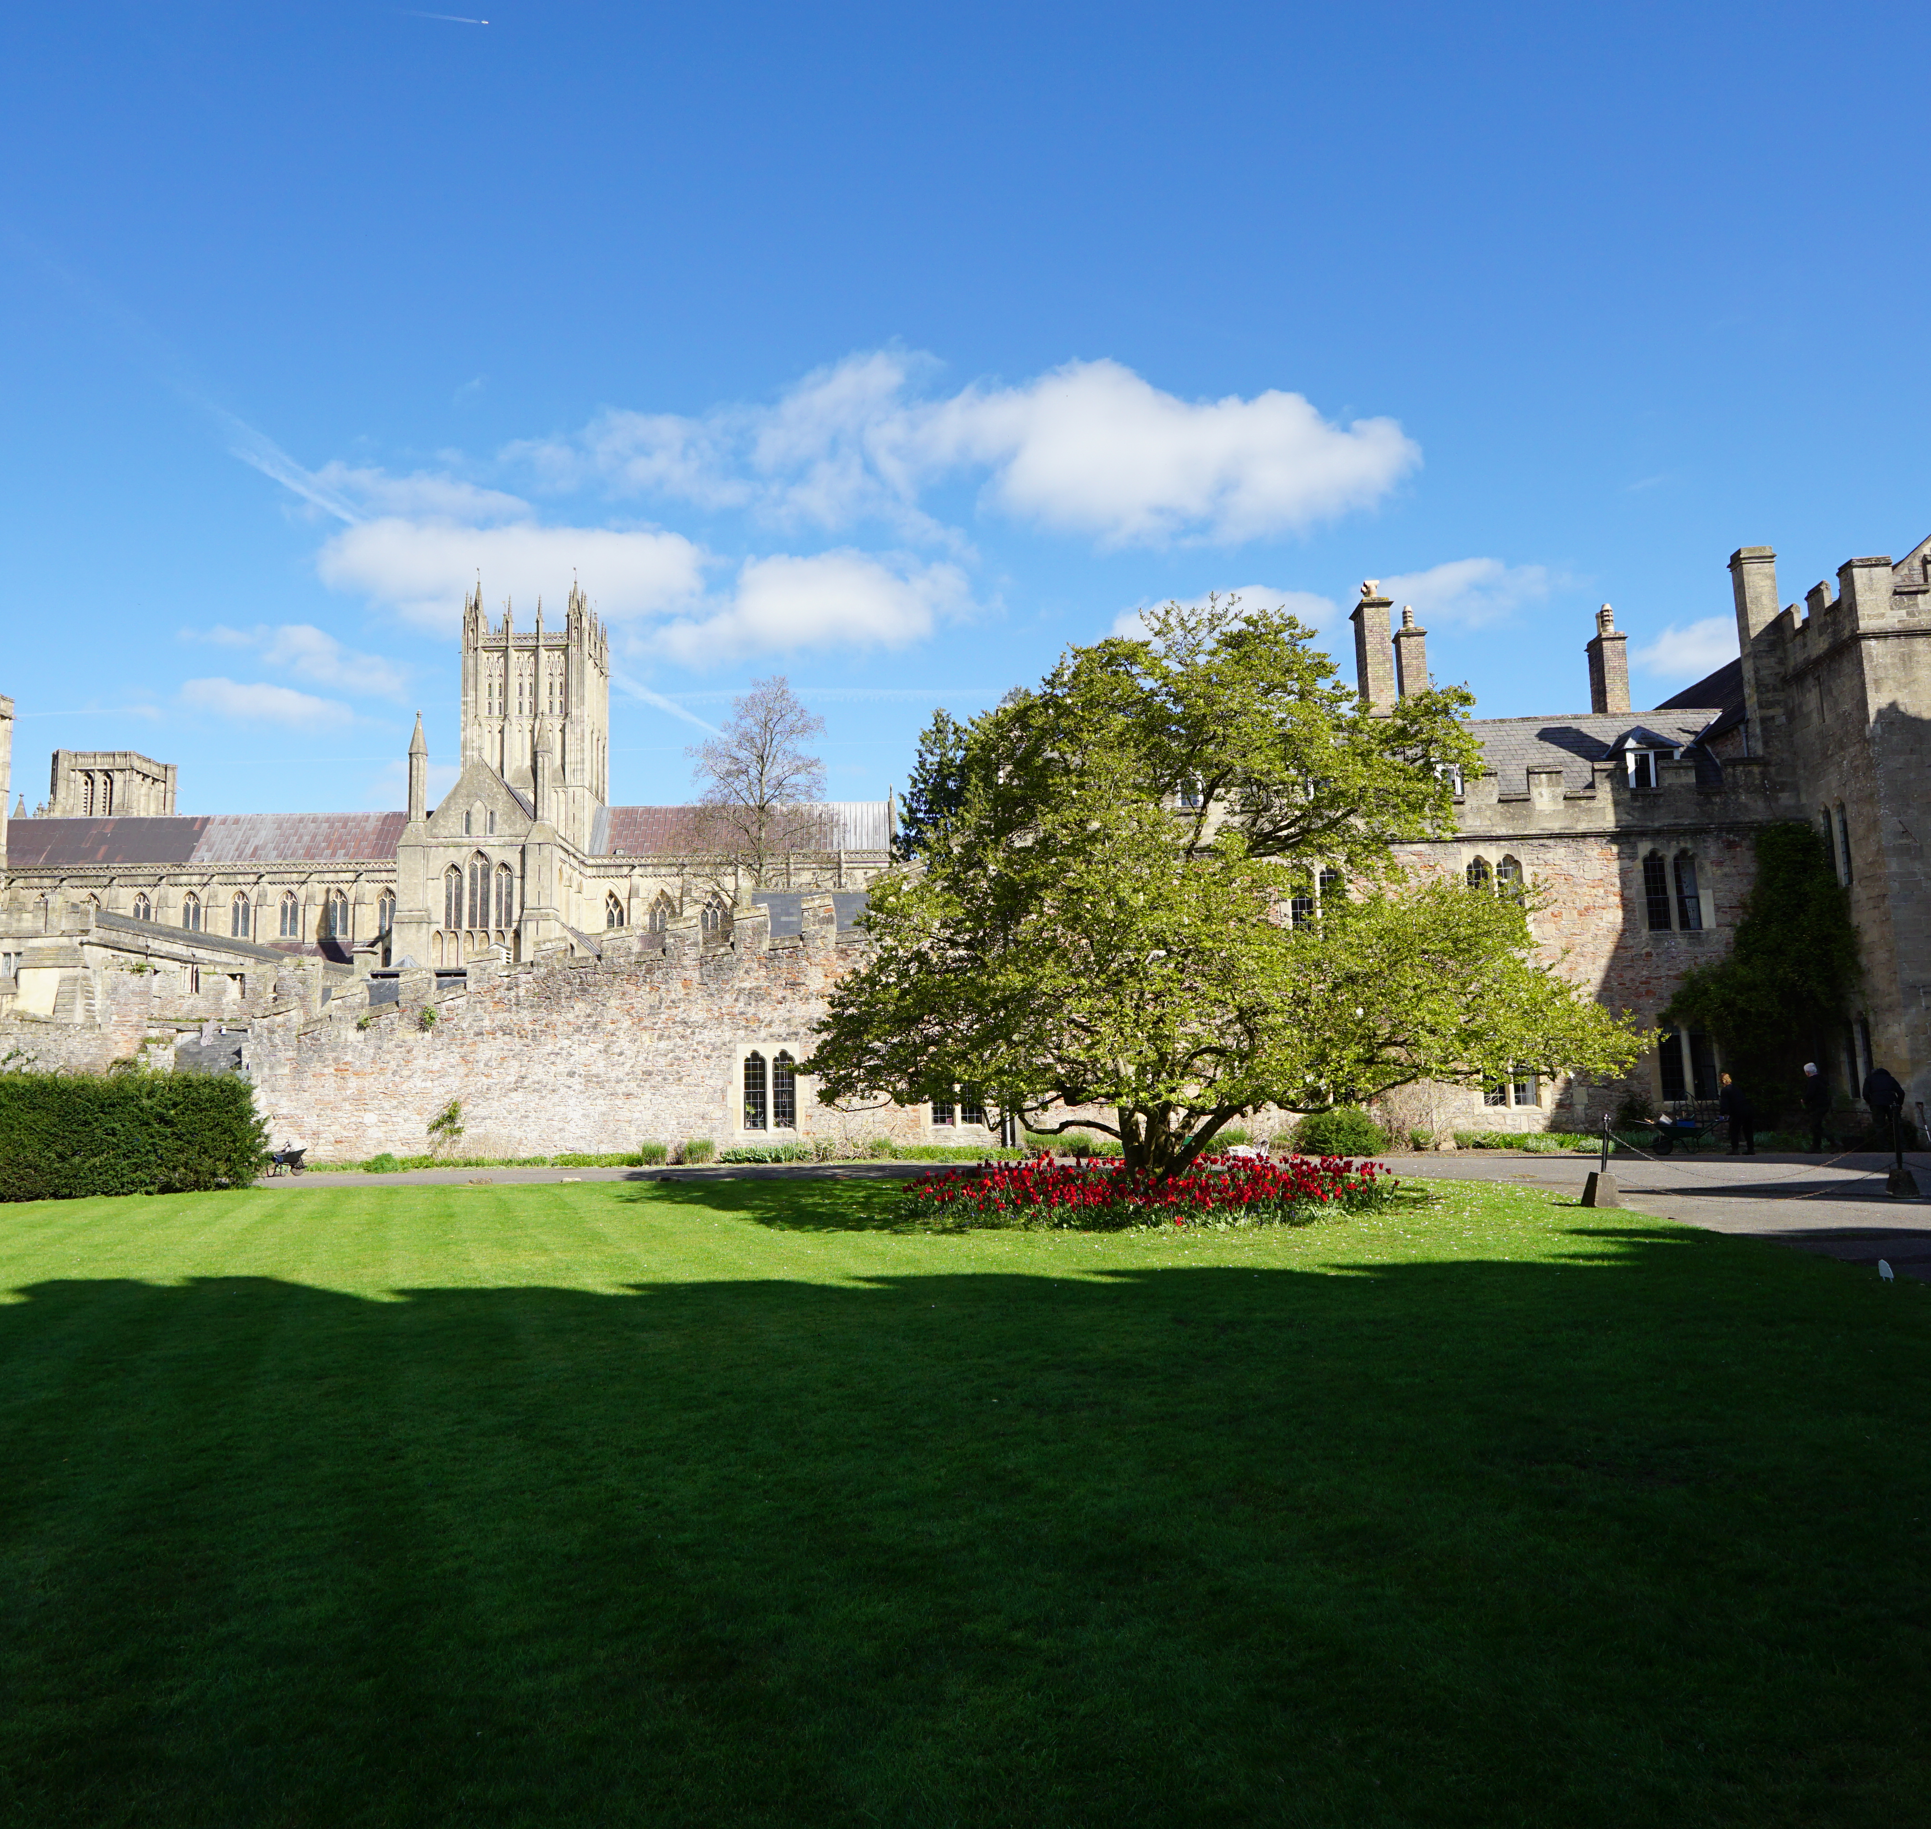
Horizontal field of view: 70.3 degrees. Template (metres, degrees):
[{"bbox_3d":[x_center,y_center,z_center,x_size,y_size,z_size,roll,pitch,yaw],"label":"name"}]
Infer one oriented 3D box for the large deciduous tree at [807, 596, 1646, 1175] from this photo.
[{"bbox_3d":[3.447,-0.194,18.237,10.800,7.980,10.200,-2,-7,0],"label":"large deciduous tree"}]

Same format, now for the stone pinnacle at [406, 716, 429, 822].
[{"bbox_3d":[-51.515,-13.688,129.146,1.800,10.700,1.800,-1,-7,-4],"label":"stone pinnacle"}]

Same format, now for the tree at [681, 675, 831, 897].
[{"bbox_3d":[-11.883,-1.214,79.755,9.000,25.420,9.000,-2,-7,0],"label":"tree"}]

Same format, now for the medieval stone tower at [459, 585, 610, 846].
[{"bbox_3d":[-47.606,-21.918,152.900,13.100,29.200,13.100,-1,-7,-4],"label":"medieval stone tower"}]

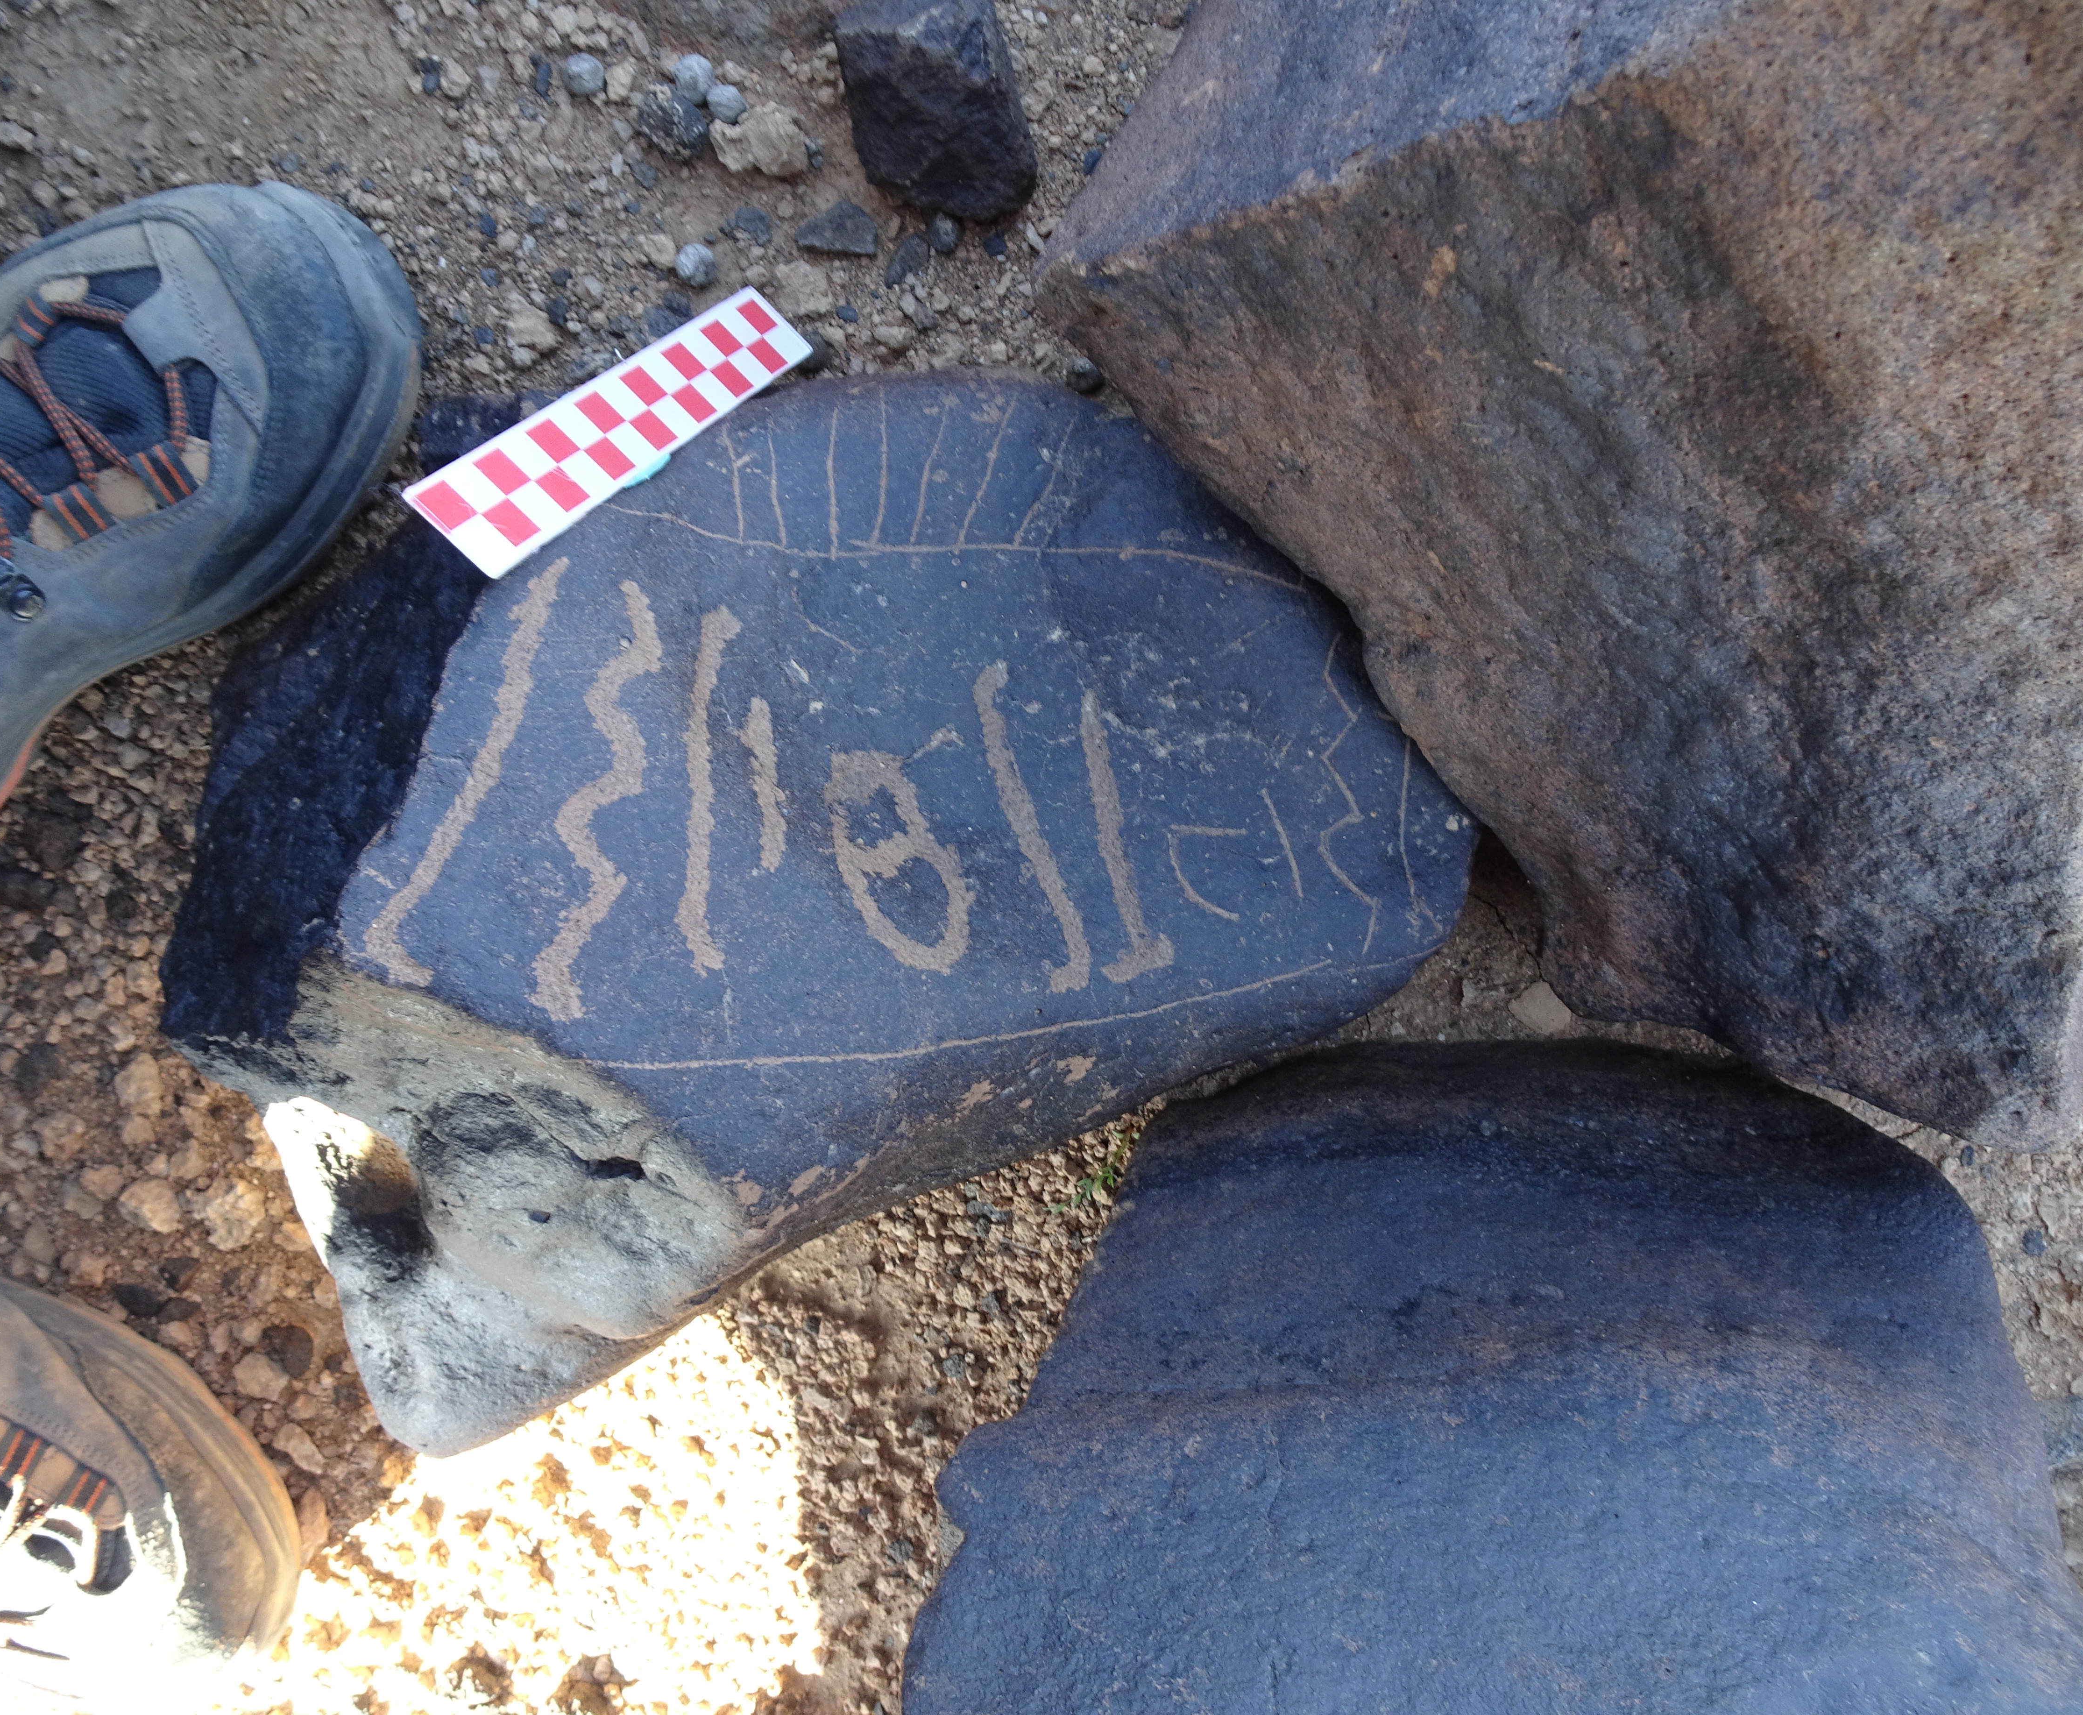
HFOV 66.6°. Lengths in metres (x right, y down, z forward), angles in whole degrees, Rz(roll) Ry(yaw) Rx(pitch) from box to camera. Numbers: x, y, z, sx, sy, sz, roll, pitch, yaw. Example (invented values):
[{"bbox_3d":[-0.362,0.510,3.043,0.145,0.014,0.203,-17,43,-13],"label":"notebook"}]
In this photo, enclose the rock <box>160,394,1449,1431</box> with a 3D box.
[{"bbox_3d":[-0.053,-0.023,0.438,0.370,0.120,0.270,-19,91,-17],"label":"rock"}]

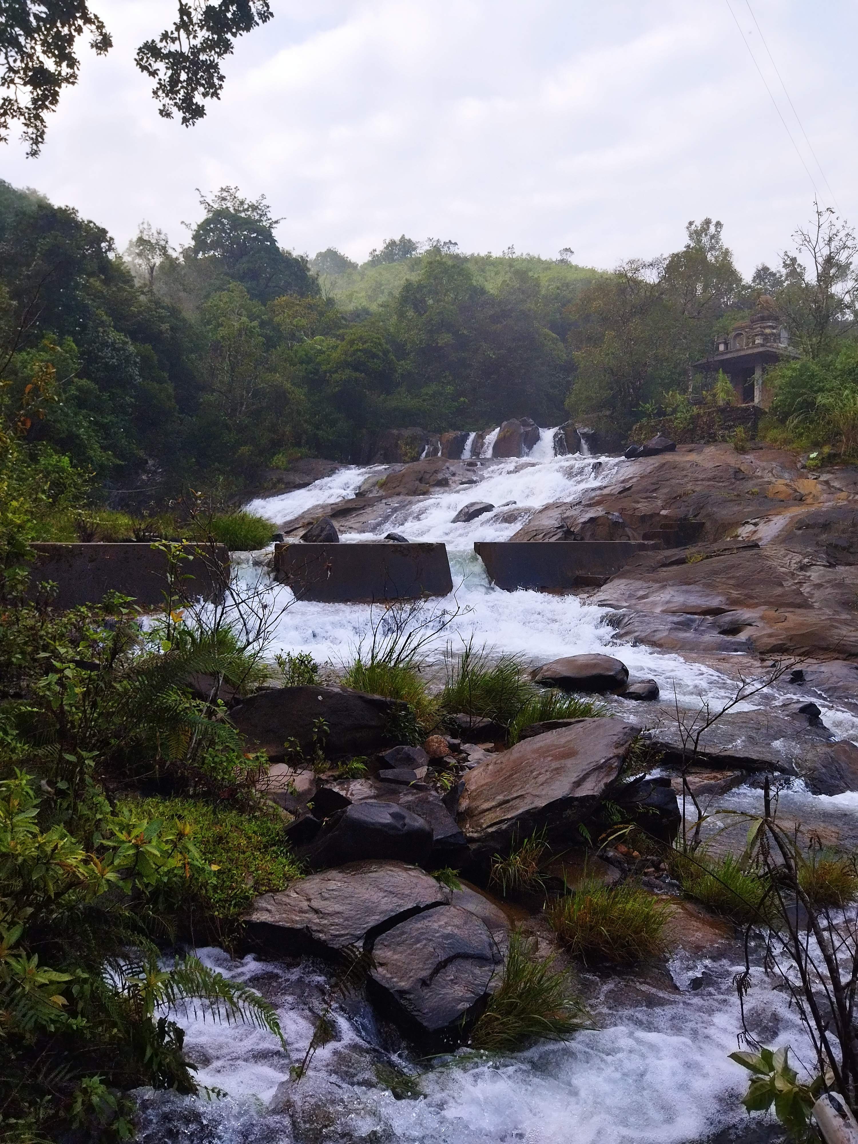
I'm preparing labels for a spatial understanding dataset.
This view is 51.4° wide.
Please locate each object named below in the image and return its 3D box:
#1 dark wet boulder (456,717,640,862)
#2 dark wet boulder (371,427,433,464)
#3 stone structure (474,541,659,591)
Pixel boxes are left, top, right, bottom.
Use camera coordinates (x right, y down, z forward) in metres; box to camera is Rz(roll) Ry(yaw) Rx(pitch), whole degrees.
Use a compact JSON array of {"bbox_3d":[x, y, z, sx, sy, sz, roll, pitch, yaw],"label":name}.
[{"bbox_3d":[0.876,1.578,6.550,1.450,0.680,0.880,-2,3,-38],"label":"dark wet boulder"},{"bbox_3d":[-1.330,-6.378,45.000,3.100,1.900,2.000,0,2,0],"label":"dark wet boulder"},{"bbox_3d":[3.576,-0.200,22.341,5.700,1.120,0.500,-1,3,-32],"label":"stone structure"}]

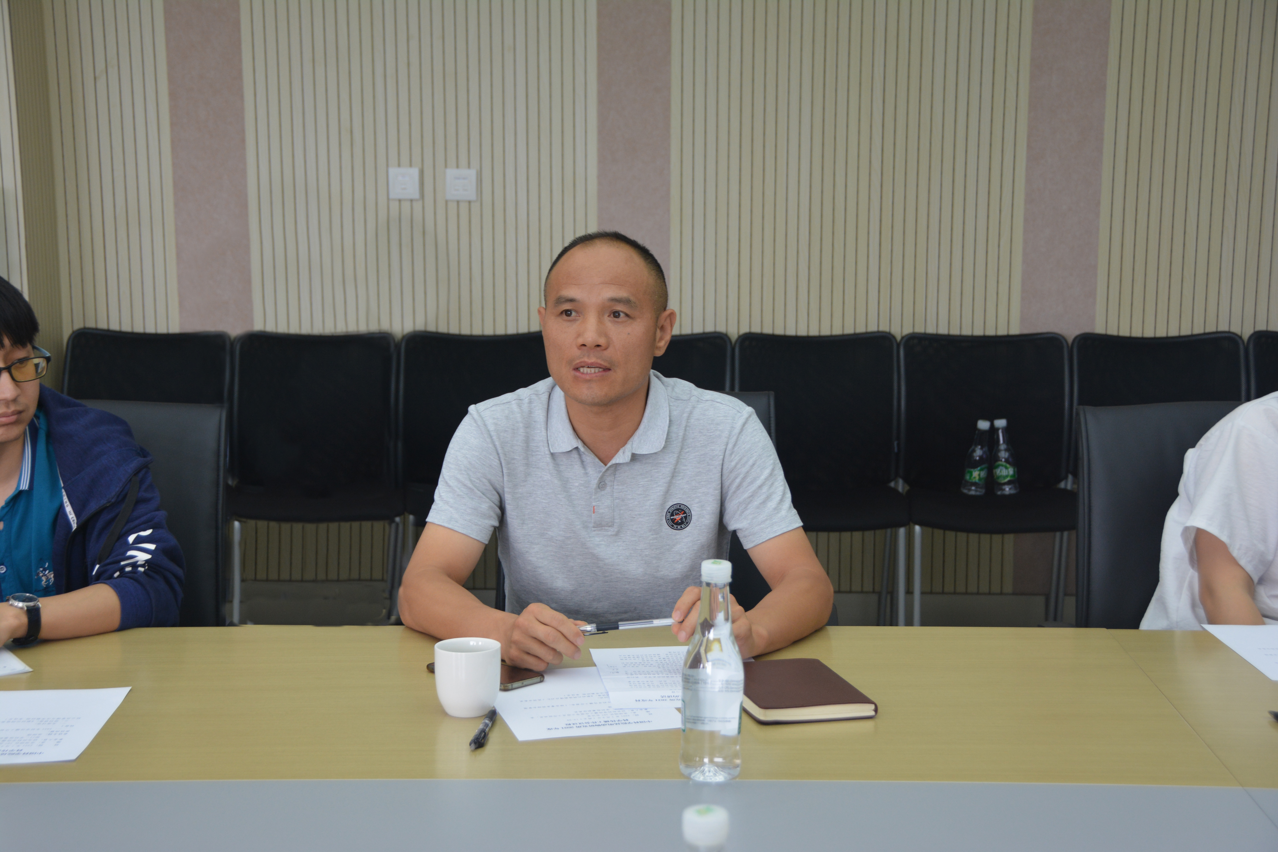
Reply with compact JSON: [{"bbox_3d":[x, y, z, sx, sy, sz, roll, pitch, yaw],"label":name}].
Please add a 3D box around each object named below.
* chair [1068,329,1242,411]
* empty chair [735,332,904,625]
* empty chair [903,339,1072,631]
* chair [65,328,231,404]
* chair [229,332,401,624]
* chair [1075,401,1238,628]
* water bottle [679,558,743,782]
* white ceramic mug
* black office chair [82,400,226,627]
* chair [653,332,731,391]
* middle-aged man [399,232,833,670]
[{"bbox_3d":[1.405,0.200,5.707,0.465,0.860,0.580,1,8,5],"label":"chair"},{"bbox_3d":[0.488,0.194,5.738,0.465,0.860,0.580,0,8,2],"label":"empty chair"},{"bbox_3d":[0.942,0.197,5.723,0.465,0.860,0.580,1,8,5],"label":"empty chair"},{"bbox_3d":[-1.330,0.183,5.799,0.465,0.860,0.580,-1,8,-4],"label":"chair"},{"bbox_3d":[-0.872,0.186,5.784,0.465,0.860,0.580,-1,8,-4],"label":"chair"},{"bbox_3d":[0.932,0.486,3.286,0.580,1.000,0.640,0,8,-3],"label":"chair"},{"bbox_3d":[0.078,0.261,2.295,0.067,0.234,0.067,0,8,0],"label":"water bottle"},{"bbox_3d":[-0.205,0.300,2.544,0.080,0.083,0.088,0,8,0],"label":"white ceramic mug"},{"bbox_3d":[-0.894,0.484,3.286,0.580,1.000,0.640,0,8,3],"label":"black office chair"},{"bbox_3d":[0.036,0.192,5.753,0.465,0.860,0.580,0,8,0],"label":"chair"},{"bbox_3d":[-0.034,0.368,3.087,0.610,1.290,0.660,1,8,5],"label":"middle-aged man"}]

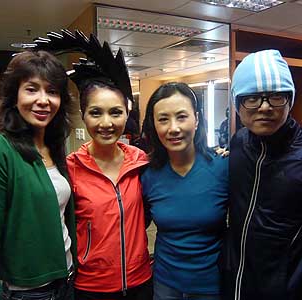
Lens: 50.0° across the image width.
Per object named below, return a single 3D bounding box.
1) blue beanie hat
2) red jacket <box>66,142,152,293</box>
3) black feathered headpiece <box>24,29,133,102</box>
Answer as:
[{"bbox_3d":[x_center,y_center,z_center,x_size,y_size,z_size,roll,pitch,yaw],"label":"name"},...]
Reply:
[{"bbox_3d":[0.337,-0.208,0.970,0.190,0.190,0.235,1,8,14],"label":"blue beanie hat"},{"bbox_3d":[-0.150,0.224,1.140,0.360,0.520,0.250,-4,5,-15],"label":"red jacket"},{"bbox_3d":[-0.256,-0.303,1.160,0.390,0.270,0.250,-2,5,-10],"label":"black feathered headpiece"}]

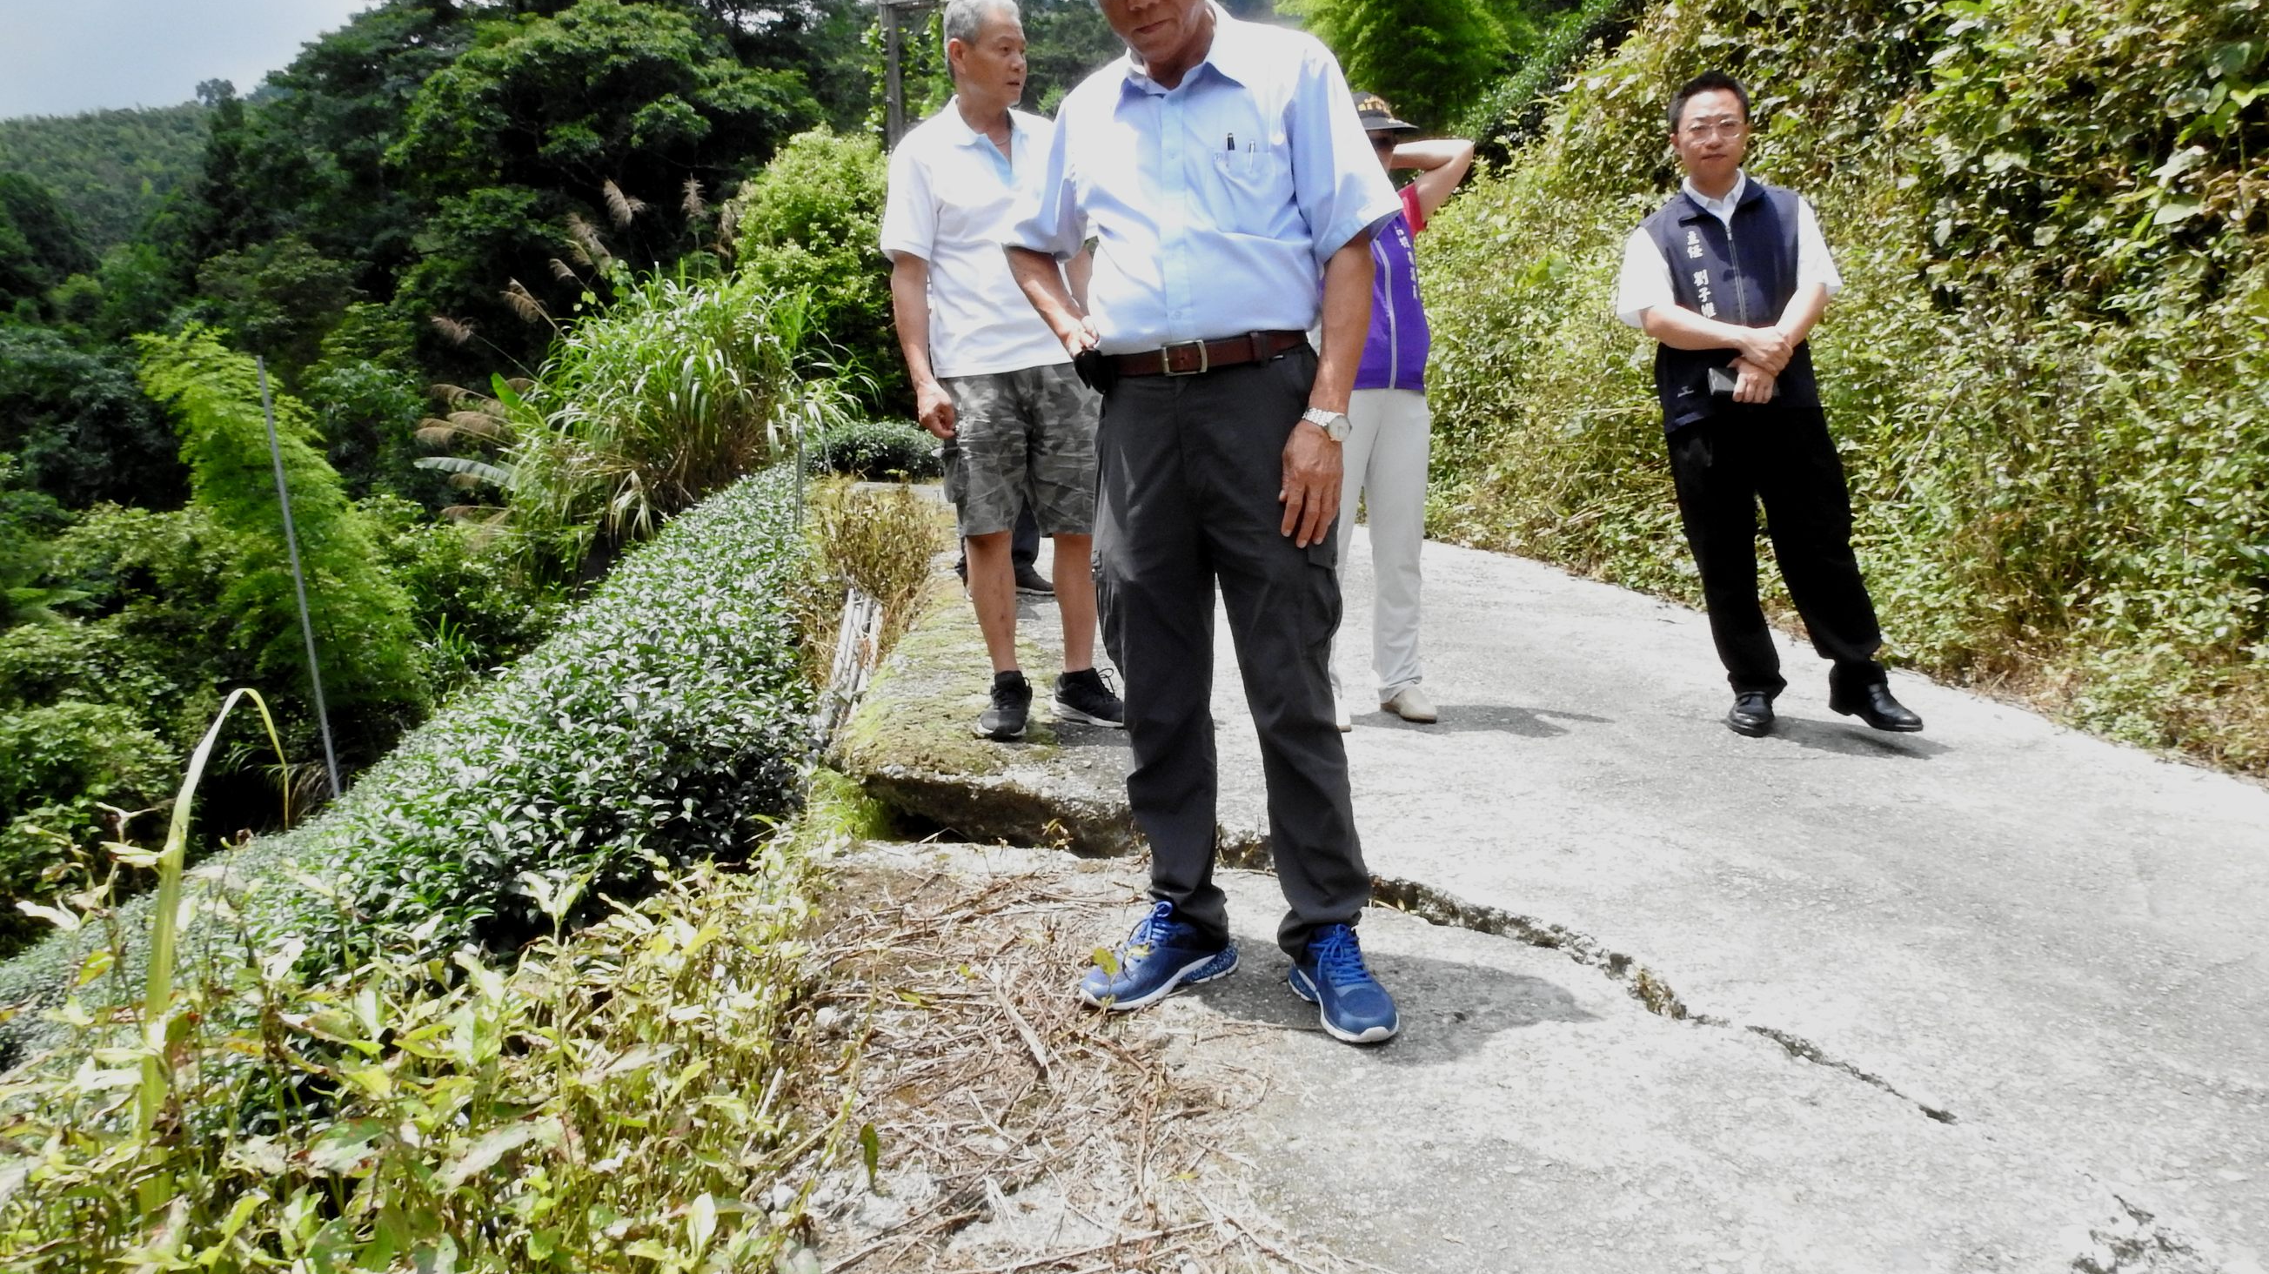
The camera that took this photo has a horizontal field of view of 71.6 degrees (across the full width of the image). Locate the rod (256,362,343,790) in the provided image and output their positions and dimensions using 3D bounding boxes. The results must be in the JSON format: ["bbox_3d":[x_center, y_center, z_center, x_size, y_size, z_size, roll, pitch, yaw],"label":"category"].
[{"bbox_3d":[-3.903,-0.119,7.408,0.030,2.400,0.030,-10,6,-29],"label":"rod"}]

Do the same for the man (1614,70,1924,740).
[{"bbox_3d":[1.660,-0.630,4.080,0.680,1.700,0.450,-3,5,19],"label":"man"}]

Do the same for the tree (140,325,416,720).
[{"bbox_3d":[-6.497,-0.845,12.000,1.950,3.150,1.900,-7,5,-26],"label":"tree"}]

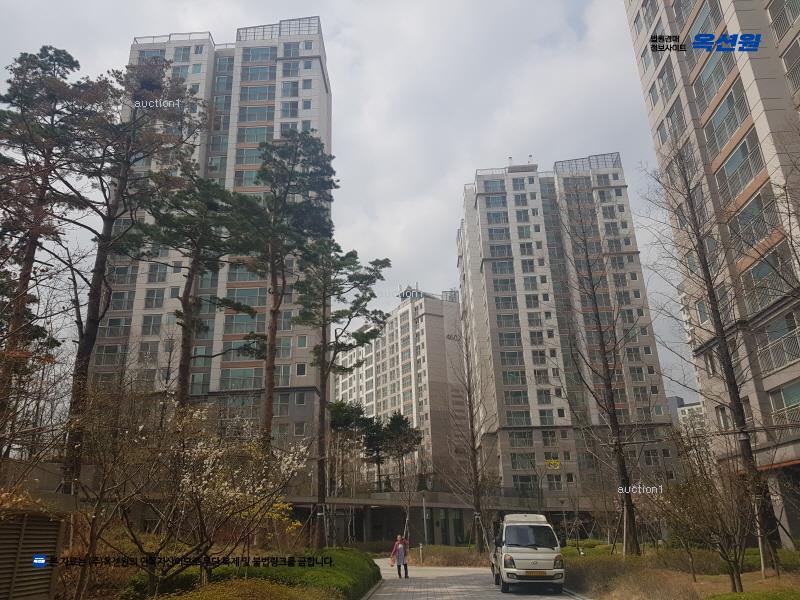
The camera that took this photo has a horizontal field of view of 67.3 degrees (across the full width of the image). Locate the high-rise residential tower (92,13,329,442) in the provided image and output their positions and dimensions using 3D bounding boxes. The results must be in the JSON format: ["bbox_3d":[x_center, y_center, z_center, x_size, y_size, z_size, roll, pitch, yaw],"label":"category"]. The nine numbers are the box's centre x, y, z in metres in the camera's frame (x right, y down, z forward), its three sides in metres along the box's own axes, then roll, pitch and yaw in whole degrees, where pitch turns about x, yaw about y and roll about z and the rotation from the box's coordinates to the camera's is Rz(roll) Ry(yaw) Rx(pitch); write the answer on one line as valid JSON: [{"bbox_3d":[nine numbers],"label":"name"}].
[{"bbox_3d":[-20.104,-4.009,69.907,23.245,60.469,12.500,-3,-20,1],"label":"high-rise residential tower"}]

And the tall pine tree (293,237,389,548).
[{"bbox_3d":[-2.790,3.890,26.383,4.400,14.617,4.300,-3,-20,1],"label":"tall pine tree"}]

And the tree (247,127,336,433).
[{"bbox_3d":[-3.939,0.247,21.408,3.400,15.100,3.400,-2,-21,0],"label":"tree"}]

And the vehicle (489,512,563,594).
[{"bbox_3d":[3.780,7.903,18.926,1.740,2.100,5.100,-3,-21,3],"label":"vehicle"}]

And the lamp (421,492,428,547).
[{"bbox_3d":[1.559,13.566,36.015,0.400,4.050,0.400,-2,-21,0],"label":"lamp"}]

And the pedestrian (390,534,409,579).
[{"bbox_3d":[-0.025,10.449,24.460,0.650,1.600,0.400,-2,-21,0],"label":"pedestrian"}]

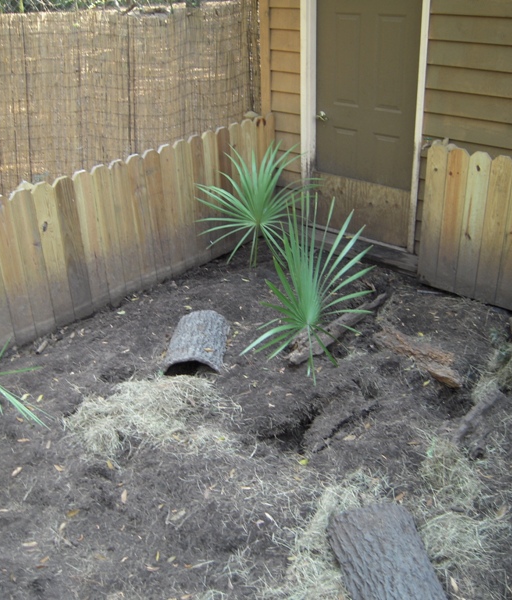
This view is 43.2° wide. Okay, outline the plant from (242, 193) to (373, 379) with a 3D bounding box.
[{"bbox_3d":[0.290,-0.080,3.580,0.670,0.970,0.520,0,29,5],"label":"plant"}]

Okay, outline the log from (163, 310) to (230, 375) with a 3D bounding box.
[{"bbox_3d":[-0.338,0.256,3.967,0.330,0.130,0.495,1,29,6],"label":"log"}]

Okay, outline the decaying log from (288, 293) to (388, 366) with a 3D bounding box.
[{"bbox_3d":[0.557,0.153,4.089,0.170,0.130,0.879,23,38,39],"label":"decaying log"}]

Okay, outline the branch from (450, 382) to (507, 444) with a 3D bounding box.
[{"bbox_3d":[1.153,0.575,3.334,0.090,0.090,0.476,22,37,38],"label":"branch"}]

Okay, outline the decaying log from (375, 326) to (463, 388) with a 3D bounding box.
[{"bbox_3d":[0.932,0.311,3.781,0.190,0.120,0.500,-22,34,-31],"label":"decaying log"}]

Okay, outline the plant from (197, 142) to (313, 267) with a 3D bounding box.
[{"bbox_3d":[-0.011,-0.713,4.780,0.830,0.900,0.500,-3,29,0],"label":"plant"}]

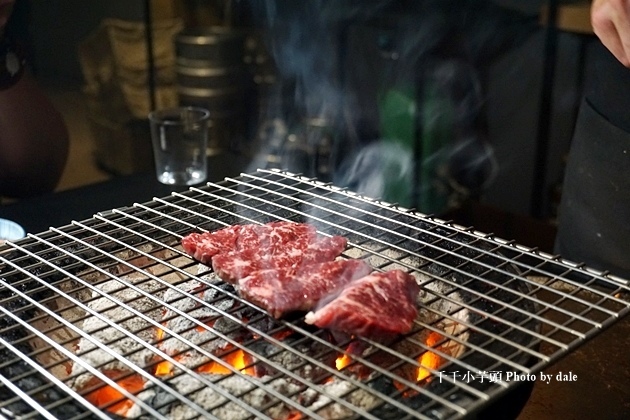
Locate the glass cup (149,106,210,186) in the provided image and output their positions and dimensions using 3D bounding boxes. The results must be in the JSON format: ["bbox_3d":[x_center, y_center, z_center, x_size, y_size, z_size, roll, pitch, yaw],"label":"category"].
[{"bbox_3d":[-0.168,-0.078,1.116,0.076,0.081,0.076,0,20,0],"label":"glass cup"}]

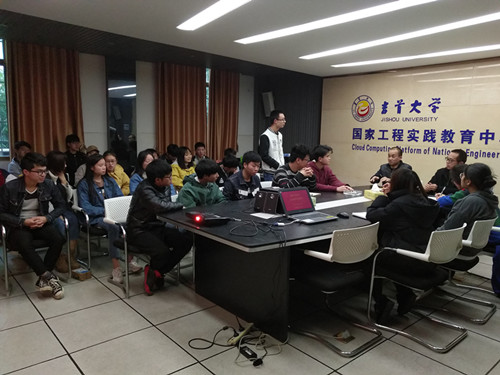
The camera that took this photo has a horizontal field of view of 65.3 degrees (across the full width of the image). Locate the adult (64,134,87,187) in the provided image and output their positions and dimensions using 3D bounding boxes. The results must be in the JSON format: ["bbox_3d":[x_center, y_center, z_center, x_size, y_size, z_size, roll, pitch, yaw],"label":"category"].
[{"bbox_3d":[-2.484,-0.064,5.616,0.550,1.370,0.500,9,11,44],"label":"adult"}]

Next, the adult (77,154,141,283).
[{"bbox_3d":[-1.469,0.246,4.144,0.500,1.190,0.900,-5,10,-40],"label":"adult"}]

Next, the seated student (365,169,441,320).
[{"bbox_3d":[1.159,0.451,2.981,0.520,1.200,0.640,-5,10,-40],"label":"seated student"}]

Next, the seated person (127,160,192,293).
[{"bbox_3d":[-0.875,0.337,3.554,0.760,1.190,0.500,6,9,31],"label":"seated person"}]

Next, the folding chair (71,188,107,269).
[{"bbox_3d":[-1.649,0.398,4.370,0.520,0.820,0.600,-5,10,-40],"label":"folding chair"}]

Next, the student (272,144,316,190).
[{"bbox_3d":[0.604,0.137,4.879,0.780,1.316,0.540,7,9,38],"label":"student"}]

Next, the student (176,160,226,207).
[{"bbox_3d":[-0.492,0.297,3.949,0.750,1.180,0.520,9,11,44],"label":"student"}]

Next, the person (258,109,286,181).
[{"bbox_3d":[0.296,-0.170,5.366,0.340,1.760,0.500,7,10,39],"label":"person"}]

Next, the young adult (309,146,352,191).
[{"bbox_3d":[0.974,0.115,5.100,0.780,1.318,0.540,6,9,34],"label":"young adult"}]

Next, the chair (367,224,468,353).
[{"bbox_3d":[1.262,0.658,2.882,0.520,0.820,0.600,-5,10,-40],"label":"chair"}]

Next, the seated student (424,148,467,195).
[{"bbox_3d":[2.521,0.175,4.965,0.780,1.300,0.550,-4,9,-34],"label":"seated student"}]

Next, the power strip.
[{"bbox_3d":[-0.056,1.039,2.755,0.060,0.045,0.330,5,9,28],"label":"power strip"}]

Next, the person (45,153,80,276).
[{"bbox_3d":[-1.990,0.230,4.091,0.740,1.222,0.500,8,10,41],"label":"person"}]

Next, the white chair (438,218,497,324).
[{"bbox_3d":[1.778,0.612,3.338,0.520,0.810,0.600,-5,10,-40],"label":"white chair"}]

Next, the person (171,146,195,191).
[{"bbox_3d":[-0.730,0.143,4.830,0.750,1.260,0.480,8,10,42],"label":"person"}]

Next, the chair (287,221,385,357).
[{"bbox_3d":[0.631,0.648,2.810,0.530,0.830,0.570,-5,10,-40],"label":"chair"}]

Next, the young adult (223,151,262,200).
[{"bbox_3d":[-0.017,0.224,4.394,0.540,1.241,0.780,-5,10,-40],"label":"young adult"}]

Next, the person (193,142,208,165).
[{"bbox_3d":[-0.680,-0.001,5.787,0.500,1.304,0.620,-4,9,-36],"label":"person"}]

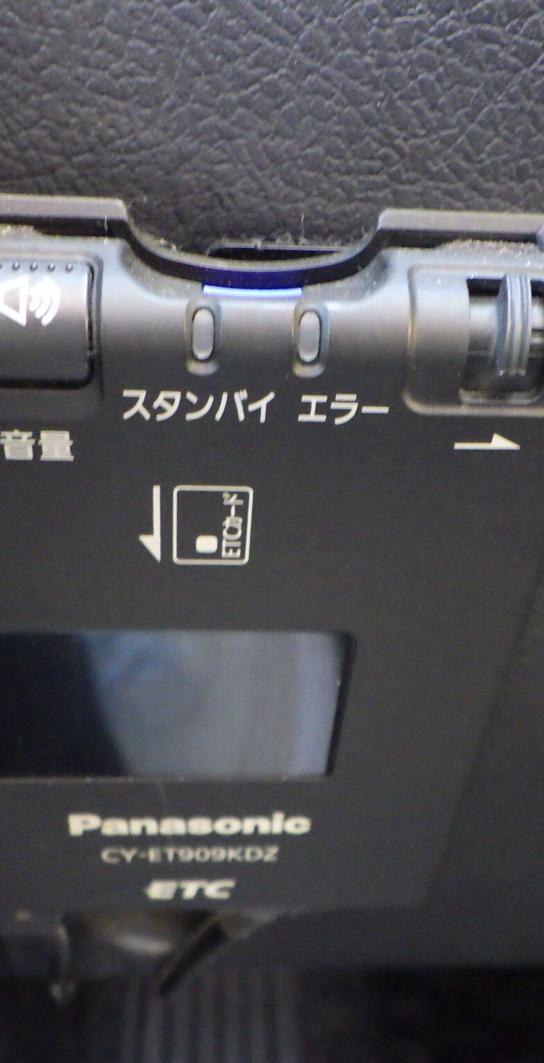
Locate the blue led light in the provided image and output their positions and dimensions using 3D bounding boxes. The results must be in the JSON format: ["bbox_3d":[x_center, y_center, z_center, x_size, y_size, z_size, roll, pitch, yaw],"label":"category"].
[{"bbox_3d":[-0.002,-0.019,0.093,0.008,0.001,0.001,1,25,-5],"label":"blue led light"}]

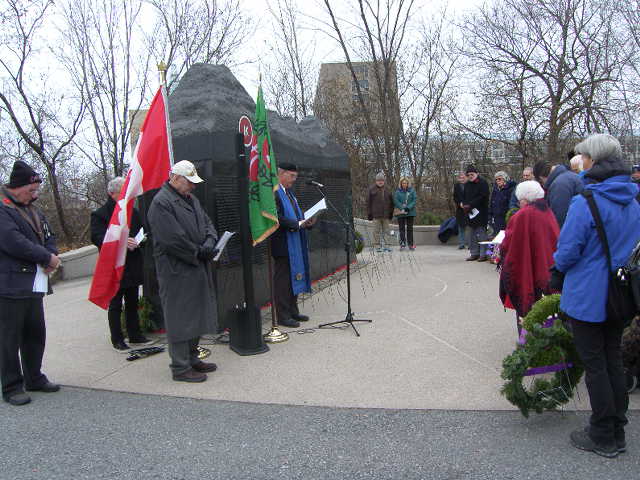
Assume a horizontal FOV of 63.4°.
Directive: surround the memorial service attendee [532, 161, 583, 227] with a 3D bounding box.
[{"bbox_3d":[2.620,-0.013,5.644,0.480,1.700,0.550,2,7,24],"label":"memorial service attendee"}]

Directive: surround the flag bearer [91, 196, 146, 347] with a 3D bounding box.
[{"bbox_3d":[-1.922,0.193,5.066,0.420,1.660,0.540,3,7,38],"label":"flag bearer"}]

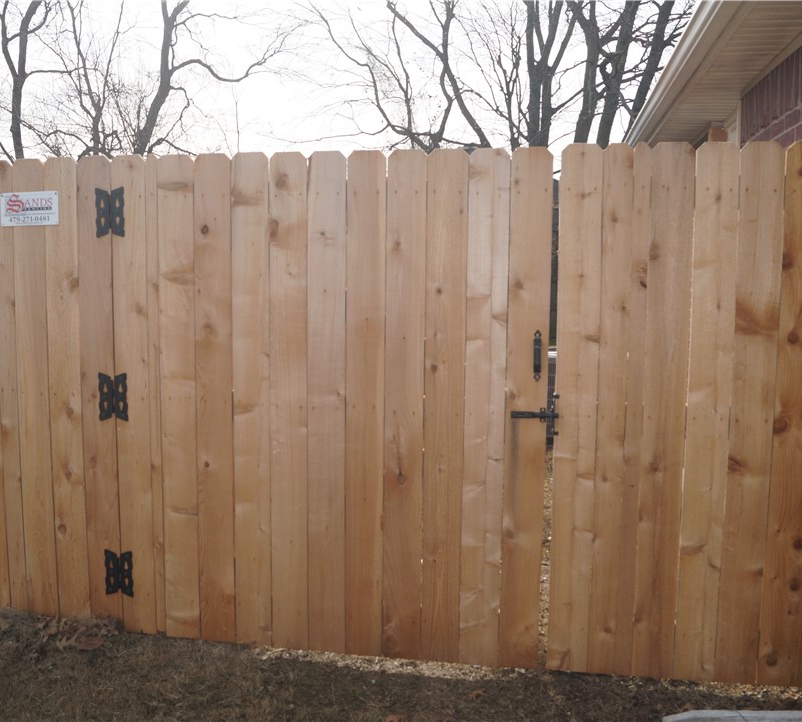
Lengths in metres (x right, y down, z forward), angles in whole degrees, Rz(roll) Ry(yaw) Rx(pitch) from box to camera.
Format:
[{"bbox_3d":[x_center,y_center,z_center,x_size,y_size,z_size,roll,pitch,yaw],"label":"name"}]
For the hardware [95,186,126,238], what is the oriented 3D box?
[{"bbox_3d":[-1.067,-0.545,2.989,0.117,0.182,0.018,1,6,10],"label":"hardware"}]

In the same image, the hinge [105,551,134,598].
[{"bbox_3d":[-1.078,0.814,3.116,0.117,0.182,0.018,1,6,10],"label":"hinge"}]

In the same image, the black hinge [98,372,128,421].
[{"bbox_3d":[-1.078,0.136,3.053,0.117,0.182,0.018,1,6,10],"label":"black hinge"}]

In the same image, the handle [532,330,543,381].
[{"bbox_3d":[0.464,-0.017,2.760,0.028,0.173,0.048,1,6,10],"label":"handle"}]

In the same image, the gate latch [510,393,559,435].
[{"bbox_3d":[0.459,0.184,2.779,0.162,0.140,0.050,1,6,10],"label":"gate latch"}]

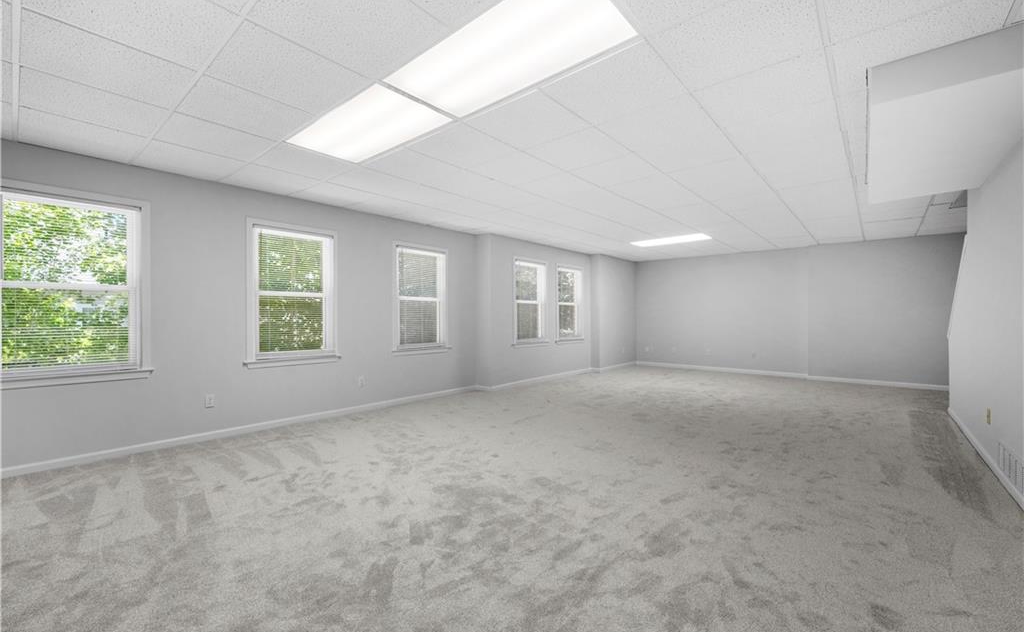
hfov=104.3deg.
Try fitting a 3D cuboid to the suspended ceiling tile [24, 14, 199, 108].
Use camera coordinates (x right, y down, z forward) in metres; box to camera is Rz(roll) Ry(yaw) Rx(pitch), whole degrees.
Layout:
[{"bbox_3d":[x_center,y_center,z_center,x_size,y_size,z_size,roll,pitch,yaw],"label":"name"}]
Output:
[{"bbox_3d":[-2.065,-1.270,2.056,0.605,0.022,0.605,0,0,41],"label":"suspended ceiling tile"}]

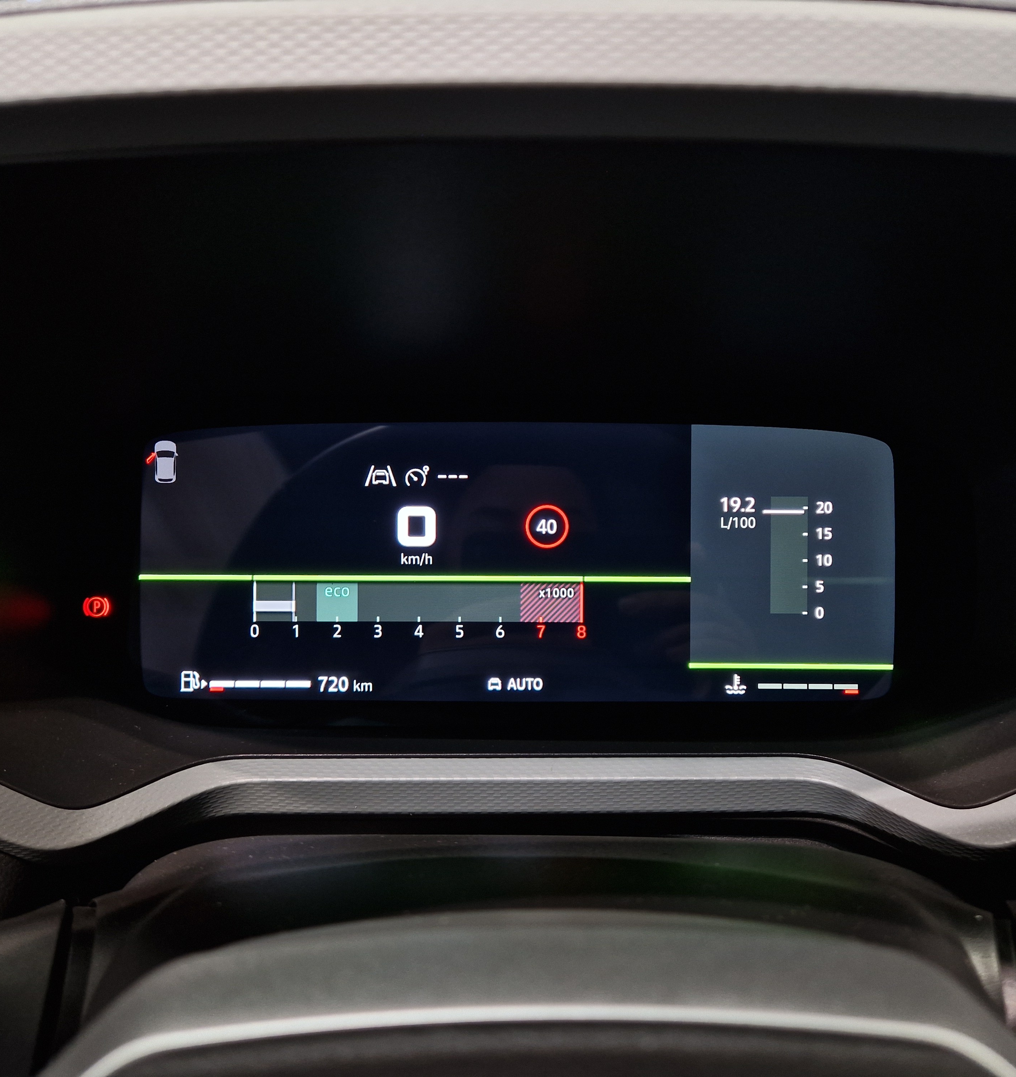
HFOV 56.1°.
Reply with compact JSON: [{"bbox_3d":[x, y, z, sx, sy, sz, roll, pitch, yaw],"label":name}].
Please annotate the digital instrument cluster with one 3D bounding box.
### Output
[{"bbox_3d":[0.003,0.008,0.305,0.238,0.088,0.015,0,-1,0],"label":"digital instrument cluster"}]

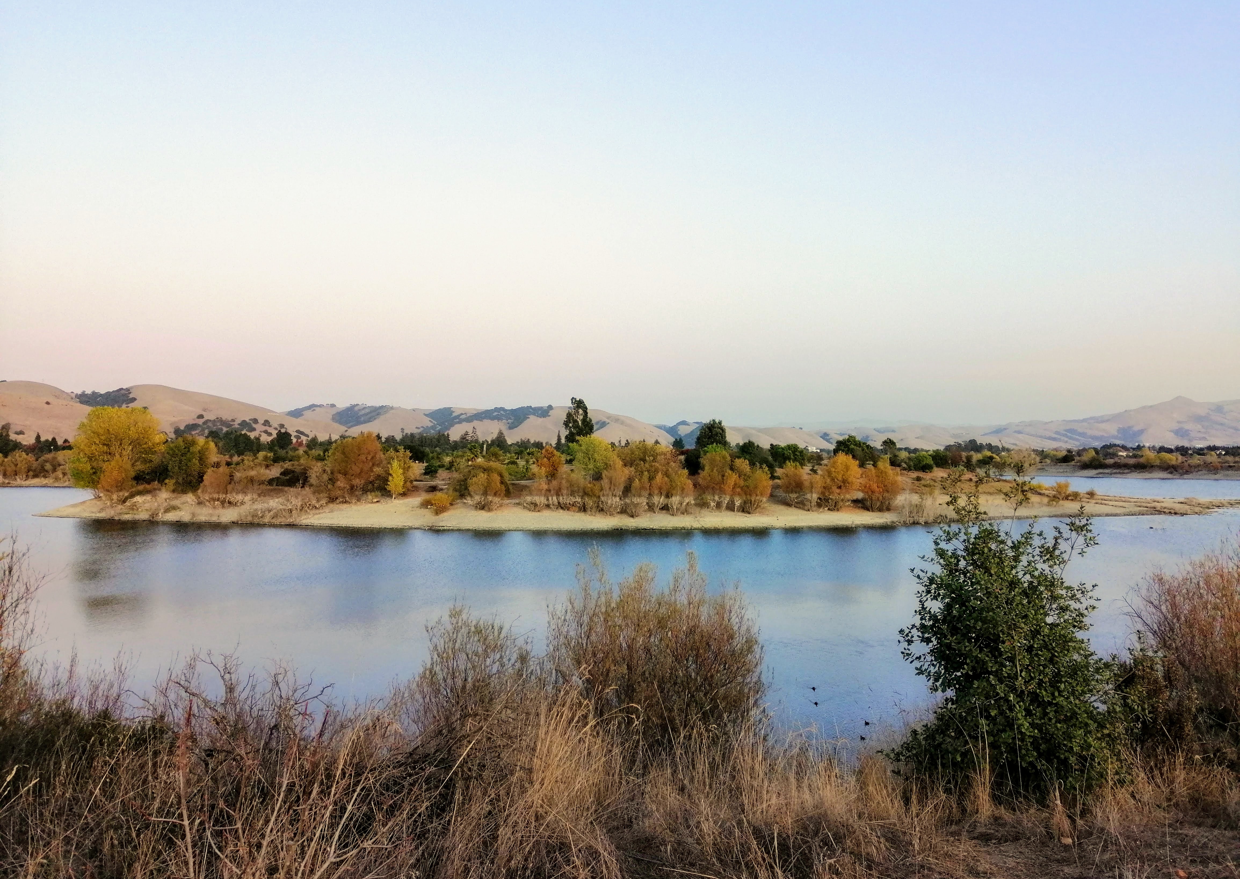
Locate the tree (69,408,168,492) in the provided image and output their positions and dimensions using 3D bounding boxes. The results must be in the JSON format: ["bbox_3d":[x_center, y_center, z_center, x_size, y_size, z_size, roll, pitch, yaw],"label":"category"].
[{"bbox_3d":[-84.130,1.780,162.000,15.900,14.770,15.900,0,-1,0],"label":"tree"}]

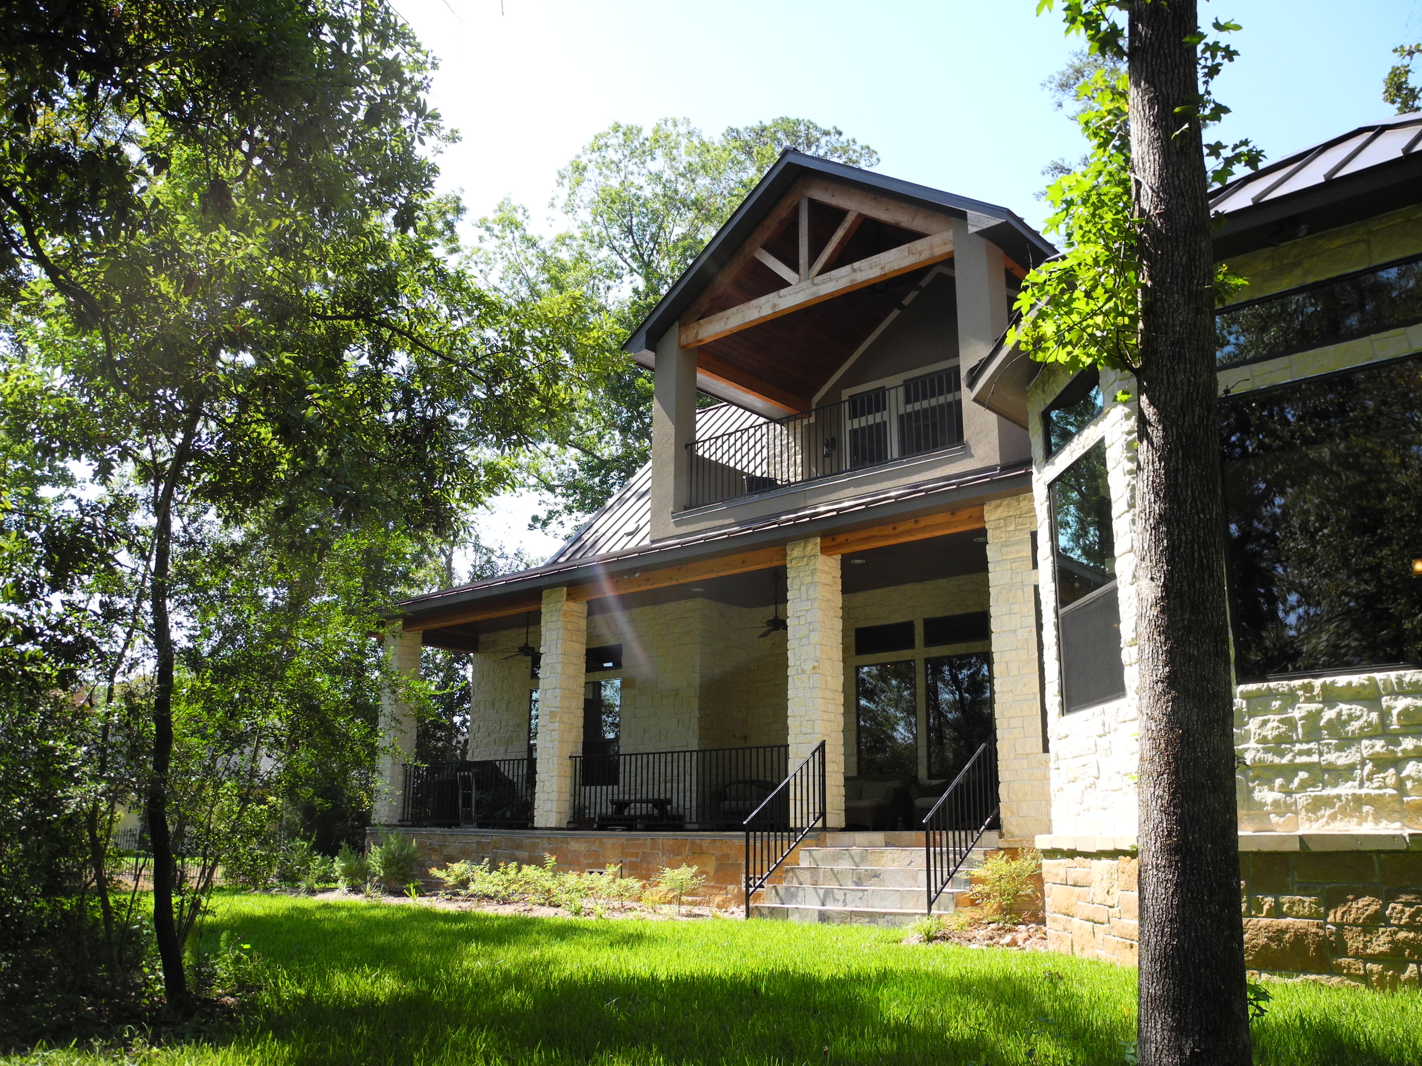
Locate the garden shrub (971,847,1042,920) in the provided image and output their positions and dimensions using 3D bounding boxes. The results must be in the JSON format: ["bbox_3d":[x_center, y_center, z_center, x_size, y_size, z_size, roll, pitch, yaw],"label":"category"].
[{"bbox_3d":[2.638,3.123,10.249,0.609,0.651,0.588,-12,-20,39],"label":"garden shrub"}]

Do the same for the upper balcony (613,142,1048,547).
[{"bbox_3d":[2.093,-2.150,14.991,5.565,4.673,3.675,-12,-20,39],"label":"upper balcony"}]

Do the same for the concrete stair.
[{"bbox_3d":[1.577,3.288,11.046,2.184,0.840,1.123,-12,-20,39],"label":"concrete stair"}]

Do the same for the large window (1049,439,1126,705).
[{"bbox_3d":[2.519,0.324,7.771,0.126,1.680,0.992,2,-15,-4],"label":"large window"}]

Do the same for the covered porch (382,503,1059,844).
[{"bbox_3d":[-0.021,2.442,15.754,11.130,3.349,3.413,-12,-20,39],"label":"covered porch"}]

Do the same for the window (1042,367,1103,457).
[{"bbox_3d":[2.530,-0.836,8.088,0.126,0.362,1.013,2,-15,-4],"label":"window"}]

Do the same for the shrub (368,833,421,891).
[{"bbox_3d":[-4.446,4.625,16.152,0.714,0.819,0.693,-12,-20,39],"label":"shrub"}]

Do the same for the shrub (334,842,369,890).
[{"bbox_3d":[-5.320,4.925,17.055,0.546,0.714,0.525,-12,-20,39],"label":"shrub"}]

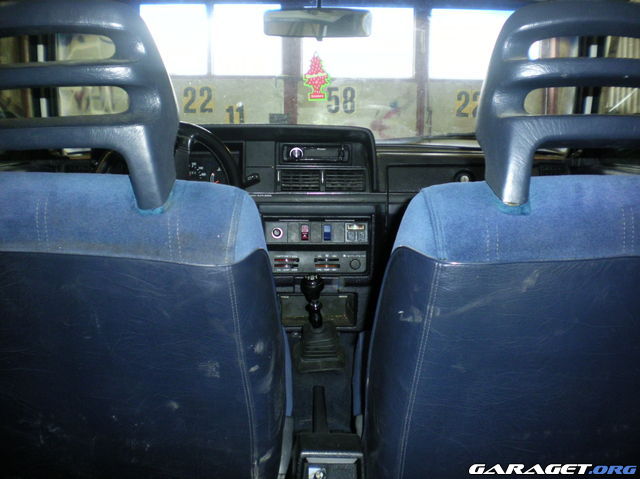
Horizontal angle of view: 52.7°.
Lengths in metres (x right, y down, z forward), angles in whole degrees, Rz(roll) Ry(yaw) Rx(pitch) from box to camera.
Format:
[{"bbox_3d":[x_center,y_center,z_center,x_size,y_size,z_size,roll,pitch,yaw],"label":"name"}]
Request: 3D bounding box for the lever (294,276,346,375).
[{"bbox_3d":[-0.002,0.172,1.420,0.107,0.210,0.140,1,11,0],"label":"lever"}]

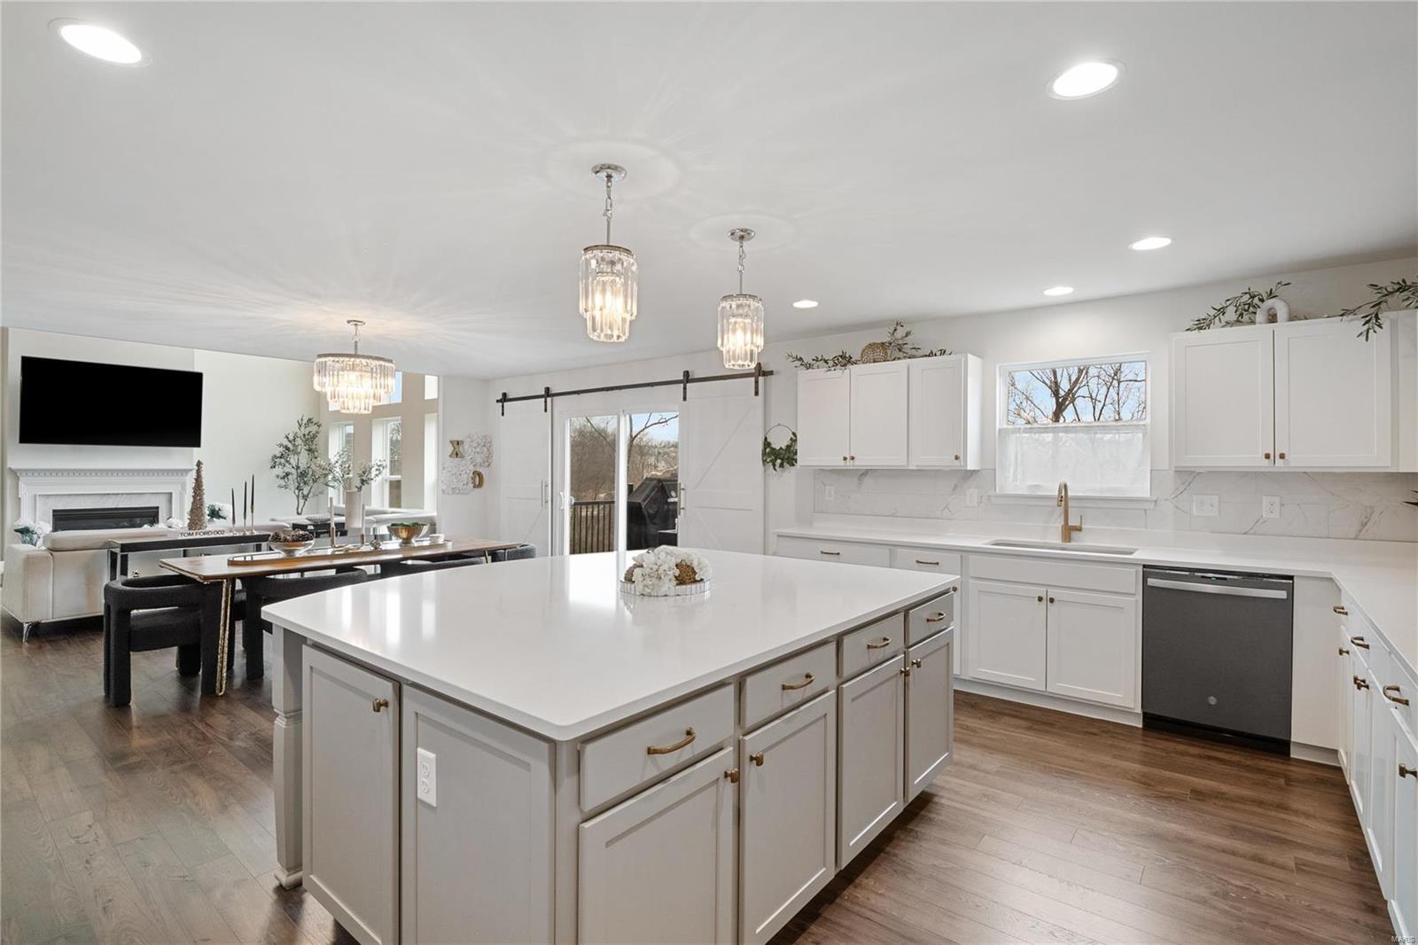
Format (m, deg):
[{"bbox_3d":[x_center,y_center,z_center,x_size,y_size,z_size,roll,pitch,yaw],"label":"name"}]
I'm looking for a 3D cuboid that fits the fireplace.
[{"bbox_3d":[-7.101,0.734,7.449,0.250,0.620,0.930,0,0,37],"label":"fireplace"}]

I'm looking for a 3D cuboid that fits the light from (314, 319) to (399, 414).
[{"bbox_3d":[-2.616,-0.783,4.663,0.535,0.673,0.535,1,1,36],"label":"light"}]

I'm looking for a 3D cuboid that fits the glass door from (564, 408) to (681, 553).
[{"bbox_3d":[-0.985,0.378,6.668,1.720,1.990,0.090,0,0,37],"label":"glass door"}]

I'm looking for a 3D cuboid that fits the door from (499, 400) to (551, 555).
[{"bbox_3d":[-2.202,0.249,7.511,1.000,2.200,0.050,0,0,37],"label":"door"}]

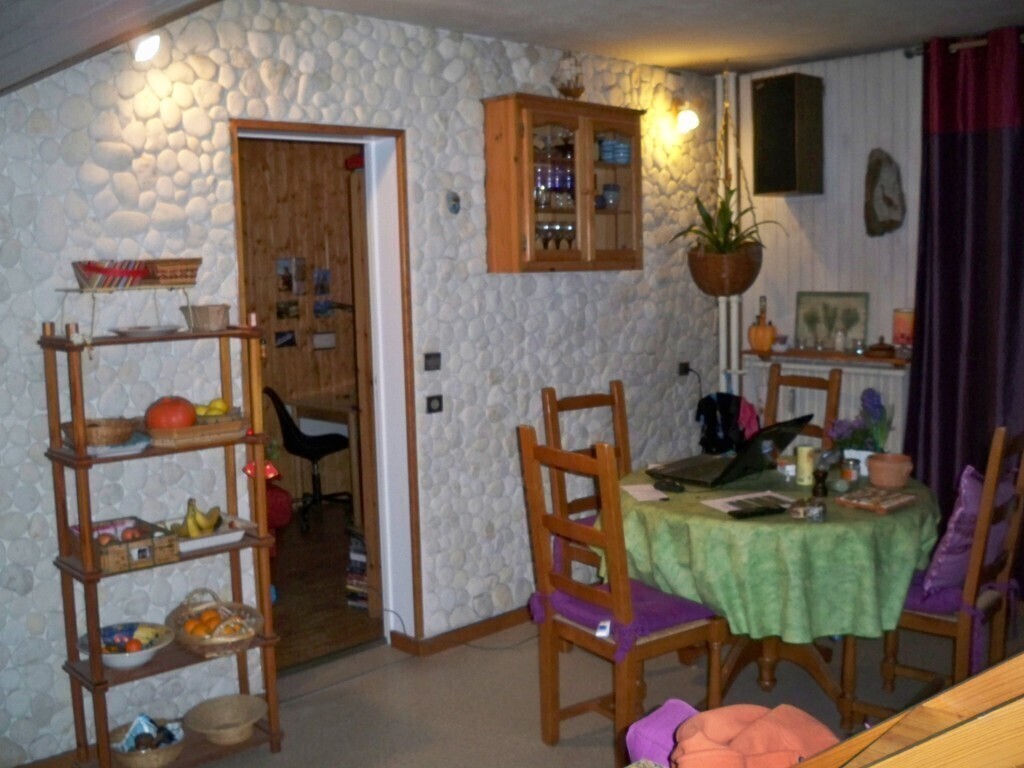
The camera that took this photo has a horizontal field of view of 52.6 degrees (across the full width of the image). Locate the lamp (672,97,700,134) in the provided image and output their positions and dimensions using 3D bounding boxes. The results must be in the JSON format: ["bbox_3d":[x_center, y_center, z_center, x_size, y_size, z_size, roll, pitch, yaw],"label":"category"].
[{"bbox_3d":[0.797,-1.227,4.732,0.100,0.150,0.125,-7,9,-41],"label":"lamp"}]

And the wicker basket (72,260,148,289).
[{"bbox_3d":[-1.152,-0.311,2.961,0.165,0.085,0.145,-7,9,-41],"label":"wicker basket"}]

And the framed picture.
[{"bbox_3d":[1.462,-0.294,4.745,0.025,0.250,0.365,0,4,-41],"label":"framed picture"}]

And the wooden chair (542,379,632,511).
[{"bbox_3d":[0.428,0.525,4.001,0.440,1.020,0.460,-6,8,-36],"label":"wooden chair"}]

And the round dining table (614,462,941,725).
[{"bbox_3d":[0.916,0.738,3.699,1.090,0.750,1.090,-1,6,0],"label":"round dining table"}]

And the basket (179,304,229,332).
[{"bbox_3d":[-0.988,-0.209,3.296,0.135,0.085,0.110,-7,8,-41],"label":"basket"}]

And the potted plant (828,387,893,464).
[{"bbox_3d":[1.168,0.159,3.470,0.210,0.305,0.170,1,7,19],"label":"potted plant"}]

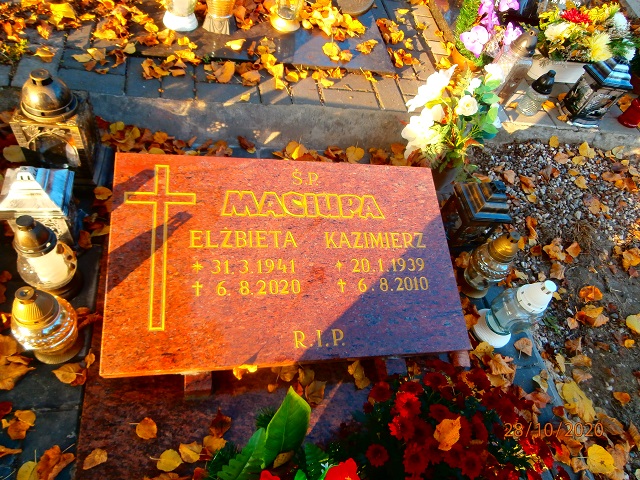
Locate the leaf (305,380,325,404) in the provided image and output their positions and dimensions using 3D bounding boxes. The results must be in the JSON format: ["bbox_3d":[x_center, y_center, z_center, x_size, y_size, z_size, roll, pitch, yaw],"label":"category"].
[{"bbox_3d":[-0.010,0.331,0.964,0.043,0.018,0.049,14,58,-1],"label":"leaf"}]

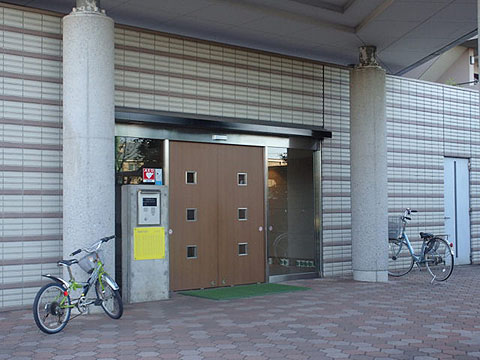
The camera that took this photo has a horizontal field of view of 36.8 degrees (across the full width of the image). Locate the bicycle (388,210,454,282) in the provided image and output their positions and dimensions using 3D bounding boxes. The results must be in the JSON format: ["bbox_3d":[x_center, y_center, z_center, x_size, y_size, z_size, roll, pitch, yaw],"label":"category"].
[{"bbox_3d":[2.863,1.061,11.751,0.600,1.100,1.760,1,-3,-25],"label":"bicycle"}]

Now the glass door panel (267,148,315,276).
[{"bbox_3d":[0.807,0.509,11.476,1.022,1.997,0.040,2,-3,-40],"label":"glass door panel"}]

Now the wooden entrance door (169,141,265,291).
[{"bbox_3d":[-0.300,0.519,10.567,1.775,2.087,0.050,2,-3,-40],"label":"wooden entrance door"}]

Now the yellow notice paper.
[{"bbox_3d":[-1.125,0.796,8.997,0.450,0.397,0.005,2,-3,-40],"label":"yellow notice paper"}]

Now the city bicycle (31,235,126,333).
[{"bbox_3d":[-1.603,1.008,7.160,0.550,0.900,1.400,-2,-3,29],"label":"city bicycle"}]

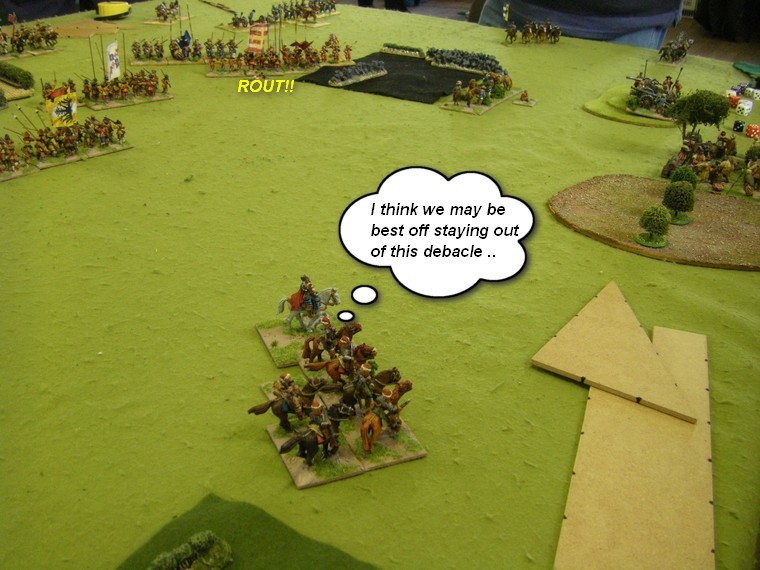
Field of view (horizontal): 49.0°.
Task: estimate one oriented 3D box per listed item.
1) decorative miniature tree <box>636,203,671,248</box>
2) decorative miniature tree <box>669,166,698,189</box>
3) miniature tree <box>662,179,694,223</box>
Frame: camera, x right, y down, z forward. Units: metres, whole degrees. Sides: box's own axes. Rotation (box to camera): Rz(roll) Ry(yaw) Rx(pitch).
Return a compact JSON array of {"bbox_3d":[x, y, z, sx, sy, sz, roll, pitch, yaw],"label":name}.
[{"bbox_3d":[0.169,-0.037,0.513,0.020,0.024,0.020,2,28,0],"label":"decorative miniature tree"},{"bbox_3d":[0.209,-0.069,0.573,0.019,0.025,0.019,2,28,0],"label":"decorative miniature tree"},{"bbox_3d":[0.195,-0.055,0.544,0.020,0.026,0.020,2,28,0],"label":"miniature tree"}]

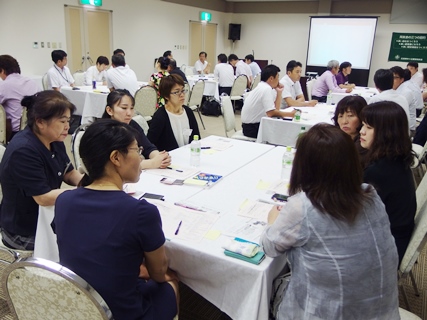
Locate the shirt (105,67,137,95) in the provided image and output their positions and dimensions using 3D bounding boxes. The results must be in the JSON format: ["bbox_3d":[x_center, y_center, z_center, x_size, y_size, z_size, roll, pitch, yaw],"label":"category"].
[{"bbox_3d":[-1.411,-1.146,6.051,0.460,0.561,0.380,-10,21,-36],"label":"shirt"}]

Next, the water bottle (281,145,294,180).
[{"bbox_3d":[0.453,0.021,2.395,0.066,0.211,0.066,2,17,0],"label":"water bottle"}]

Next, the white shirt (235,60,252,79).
[{"bbox_3d":[0.699,-2.026,9.201,0.380,0.570,0.440,12,19,31],"label":"white shirt"}]

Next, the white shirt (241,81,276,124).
[{"bbox_3d":[0.533,-0.690,4.781,0.420,0.525,0.450,4,17,5],"label":"white shirt"}]

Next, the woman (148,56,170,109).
[{"bbox_3d":[-1.037,-1.185,6.962,0.750,1.220,0.460,11,19,29],"label":"woman"}]

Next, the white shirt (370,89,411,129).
[{"bbox_3d":[1.896,-0.503,4.301,0.480,0.541,0.360,-6,19,-27],"label":"white shirt"}]

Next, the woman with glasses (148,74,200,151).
[{"bbox_3d":[-0.212,-0.075,3.323,0.720,1.220,0.470,17,22,41],"label":"woman with glasses"}]

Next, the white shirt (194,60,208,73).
[{"bbox_3d":[-0.293,-2.373,10.501,0.420,0.533,0.280,0,17,-8],"label":"white shirt"}]

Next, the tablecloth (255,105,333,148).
[{"bbox_3d":[1.507,-0.248,5.042,1.200,0.700,1.800,11,19,27],"label":"tablecloth"}]

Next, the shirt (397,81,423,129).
[{"bbox_3d":[2.396,-0.666,4.901,0.400,0.625,0.460,11,19,27],"label":"shirt"}]

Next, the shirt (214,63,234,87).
[{"bbox_3d":[0.242,-1.861,8.701,0.440,0.540,0.300,-5,18,-24],"label":"shirt"}]

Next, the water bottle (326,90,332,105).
[{"bbox_3d":[1.675,-0.898,5.665,0.066,0.203,0.066,2,17,0],"label":"water bottle"}]

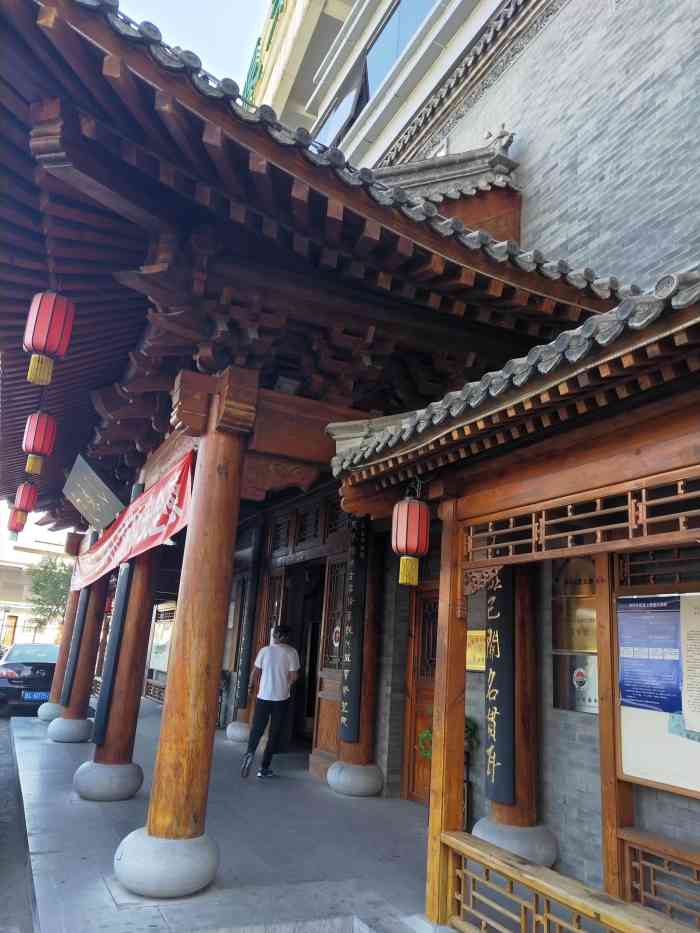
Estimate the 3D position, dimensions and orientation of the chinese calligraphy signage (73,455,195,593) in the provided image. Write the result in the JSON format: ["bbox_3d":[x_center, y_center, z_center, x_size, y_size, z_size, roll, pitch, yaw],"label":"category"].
[{"bbox_3d":[-2.922,0.976,7.523,0.100,0.620,7.600,13,-19,-26],"label":"chinese calligraphy signage"}]

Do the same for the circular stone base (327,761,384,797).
[{"bbox_3d":[0.064,3.313,6.608,0.600,0.340,0.600,4,-17,1],"label":"circular stone base"}]

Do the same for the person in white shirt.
[{"bbox_3d":[-0.965,2.790,7.450,0.530,1.710,0.460,-3,-18,22],"label":"person in white shirt"}]

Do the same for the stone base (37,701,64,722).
[{"bbox_3d":[-5.078,4.241,10.787,0.600,0.340,0.600,13,-19,-26],"label":"stone base"}]

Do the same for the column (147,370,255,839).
[{"bbox_3d":[-1.007,0.800,4.354,0.345,3.161,0.345,13,-19,-26],"label":"column"}]

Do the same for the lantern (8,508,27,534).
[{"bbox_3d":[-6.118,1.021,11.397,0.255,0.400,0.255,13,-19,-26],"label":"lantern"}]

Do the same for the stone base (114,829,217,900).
[{"bbox_3d":[-1.112,2.444,3.871,0.625,0.296,0.625,13,-19,-26],"label":"stone base"}]

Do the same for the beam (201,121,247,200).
[{"bbox_3d":[-0.708,-1.744,3.642,0.102,0.117,0.730,3,-2,2],"label":"beam"}]

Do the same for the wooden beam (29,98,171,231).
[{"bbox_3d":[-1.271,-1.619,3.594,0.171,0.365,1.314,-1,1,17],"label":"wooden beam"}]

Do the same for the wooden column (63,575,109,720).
[{"bbox_3d":[-3.762,2.107,9.132,0.339,2.993,0.339,13,-19,-26],"label":"wooden column"}]

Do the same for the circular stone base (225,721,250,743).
[{"bbox_3d":[-1.640,4.154,9.748,0.625,0.296,0.625,4,-17,1],"label":"circular stone base"}]

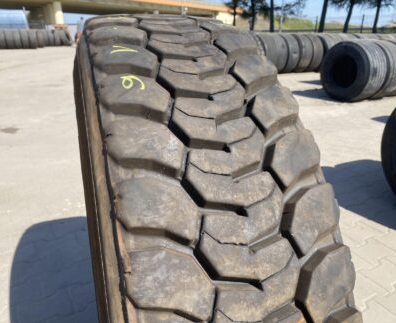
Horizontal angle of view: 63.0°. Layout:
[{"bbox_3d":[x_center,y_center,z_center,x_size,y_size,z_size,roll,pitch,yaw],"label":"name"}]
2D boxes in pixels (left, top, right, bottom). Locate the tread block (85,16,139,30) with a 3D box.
[{"bbox_3d":[-0.136,-0.218,0.524,0.081,0.018,0.057,-5,34,-2],"label":"tread block"}]

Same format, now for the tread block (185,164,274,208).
[{"bbox_3d":[0.035,0.028,0.343,0.101,0.047,0.018,4,-23,-13],"label":"tread block"}]

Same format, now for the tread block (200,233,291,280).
[{"bbox_3d":[0.049,0.096,0.324,0.101,0.047,0.018,5,-16,-15],"label":"tread block"}]

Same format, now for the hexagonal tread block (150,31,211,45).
[{"bbox_3d":[-0.021,-0.173,0.473,0.097,0.018,0.044,-13,46,-24],"label":"hexagonal tread block"}]

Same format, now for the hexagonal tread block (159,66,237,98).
[{"bbox_3d":[0.001,-0.094,0.405,0.101,0.018,0.047,2,53,-11],"label":"hexagonal tread block"}]

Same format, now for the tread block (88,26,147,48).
[{"bbox_3d":[-0.114,-0.178,0.471,0.081,0.018,0.057,-3,41,-2],"label":"tread block"}]

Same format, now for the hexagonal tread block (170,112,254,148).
[{"bbox_3d":[0.019,-0.035,0.370,0.101,0.018,0.047,3,60,-12],"label":"hexagonal tread block"}]

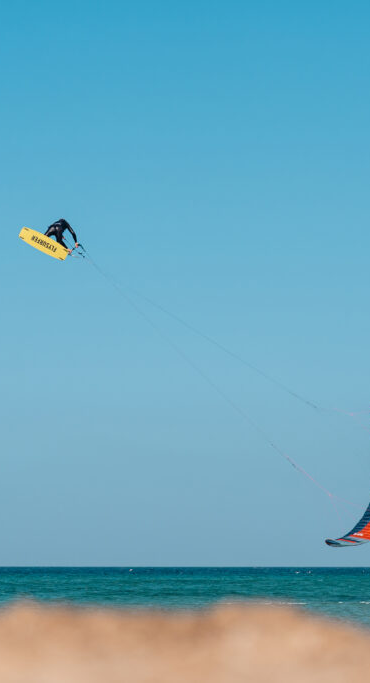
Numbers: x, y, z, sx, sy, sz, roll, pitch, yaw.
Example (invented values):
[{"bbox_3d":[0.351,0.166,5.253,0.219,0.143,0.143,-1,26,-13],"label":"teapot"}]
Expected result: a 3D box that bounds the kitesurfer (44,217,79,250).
[{"bbox_3d":[-3.346,-2.864,53.300,0.950,0.900,0.750,13,-27,15],"label":"kitesurfer"}]

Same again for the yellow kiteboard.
[{"bbox_3d":[-3.740,-2.595,53.000,1.380,0.420,0.100,29,18,-5],"label":"yellow kiteboard"}]

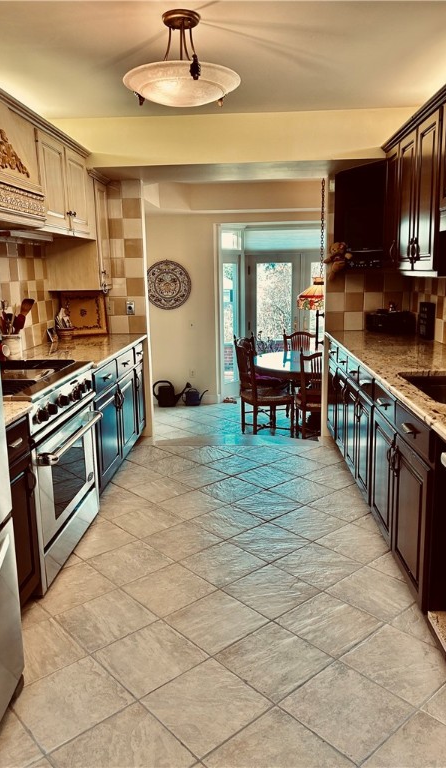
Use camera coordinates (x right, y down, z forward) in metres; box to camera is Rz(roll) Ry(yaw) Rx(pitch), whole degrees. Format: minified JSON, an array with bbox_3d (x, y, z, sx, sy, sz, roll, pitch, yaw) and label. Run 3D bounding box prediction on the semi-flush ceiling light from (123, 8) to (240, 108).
[{"bbox_3d":[-0.174,-1.367,2.455,0.505,0.350,0.505,-1,11,3],"label":"semi-flush ceiling light"}]

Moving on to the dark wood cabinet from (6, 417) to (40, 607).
[{"bbox_3d":[-1.118,0.578,2.293,0.650,0.855,0.470,-1,11,3],"label":"dark wood cabinet"}]

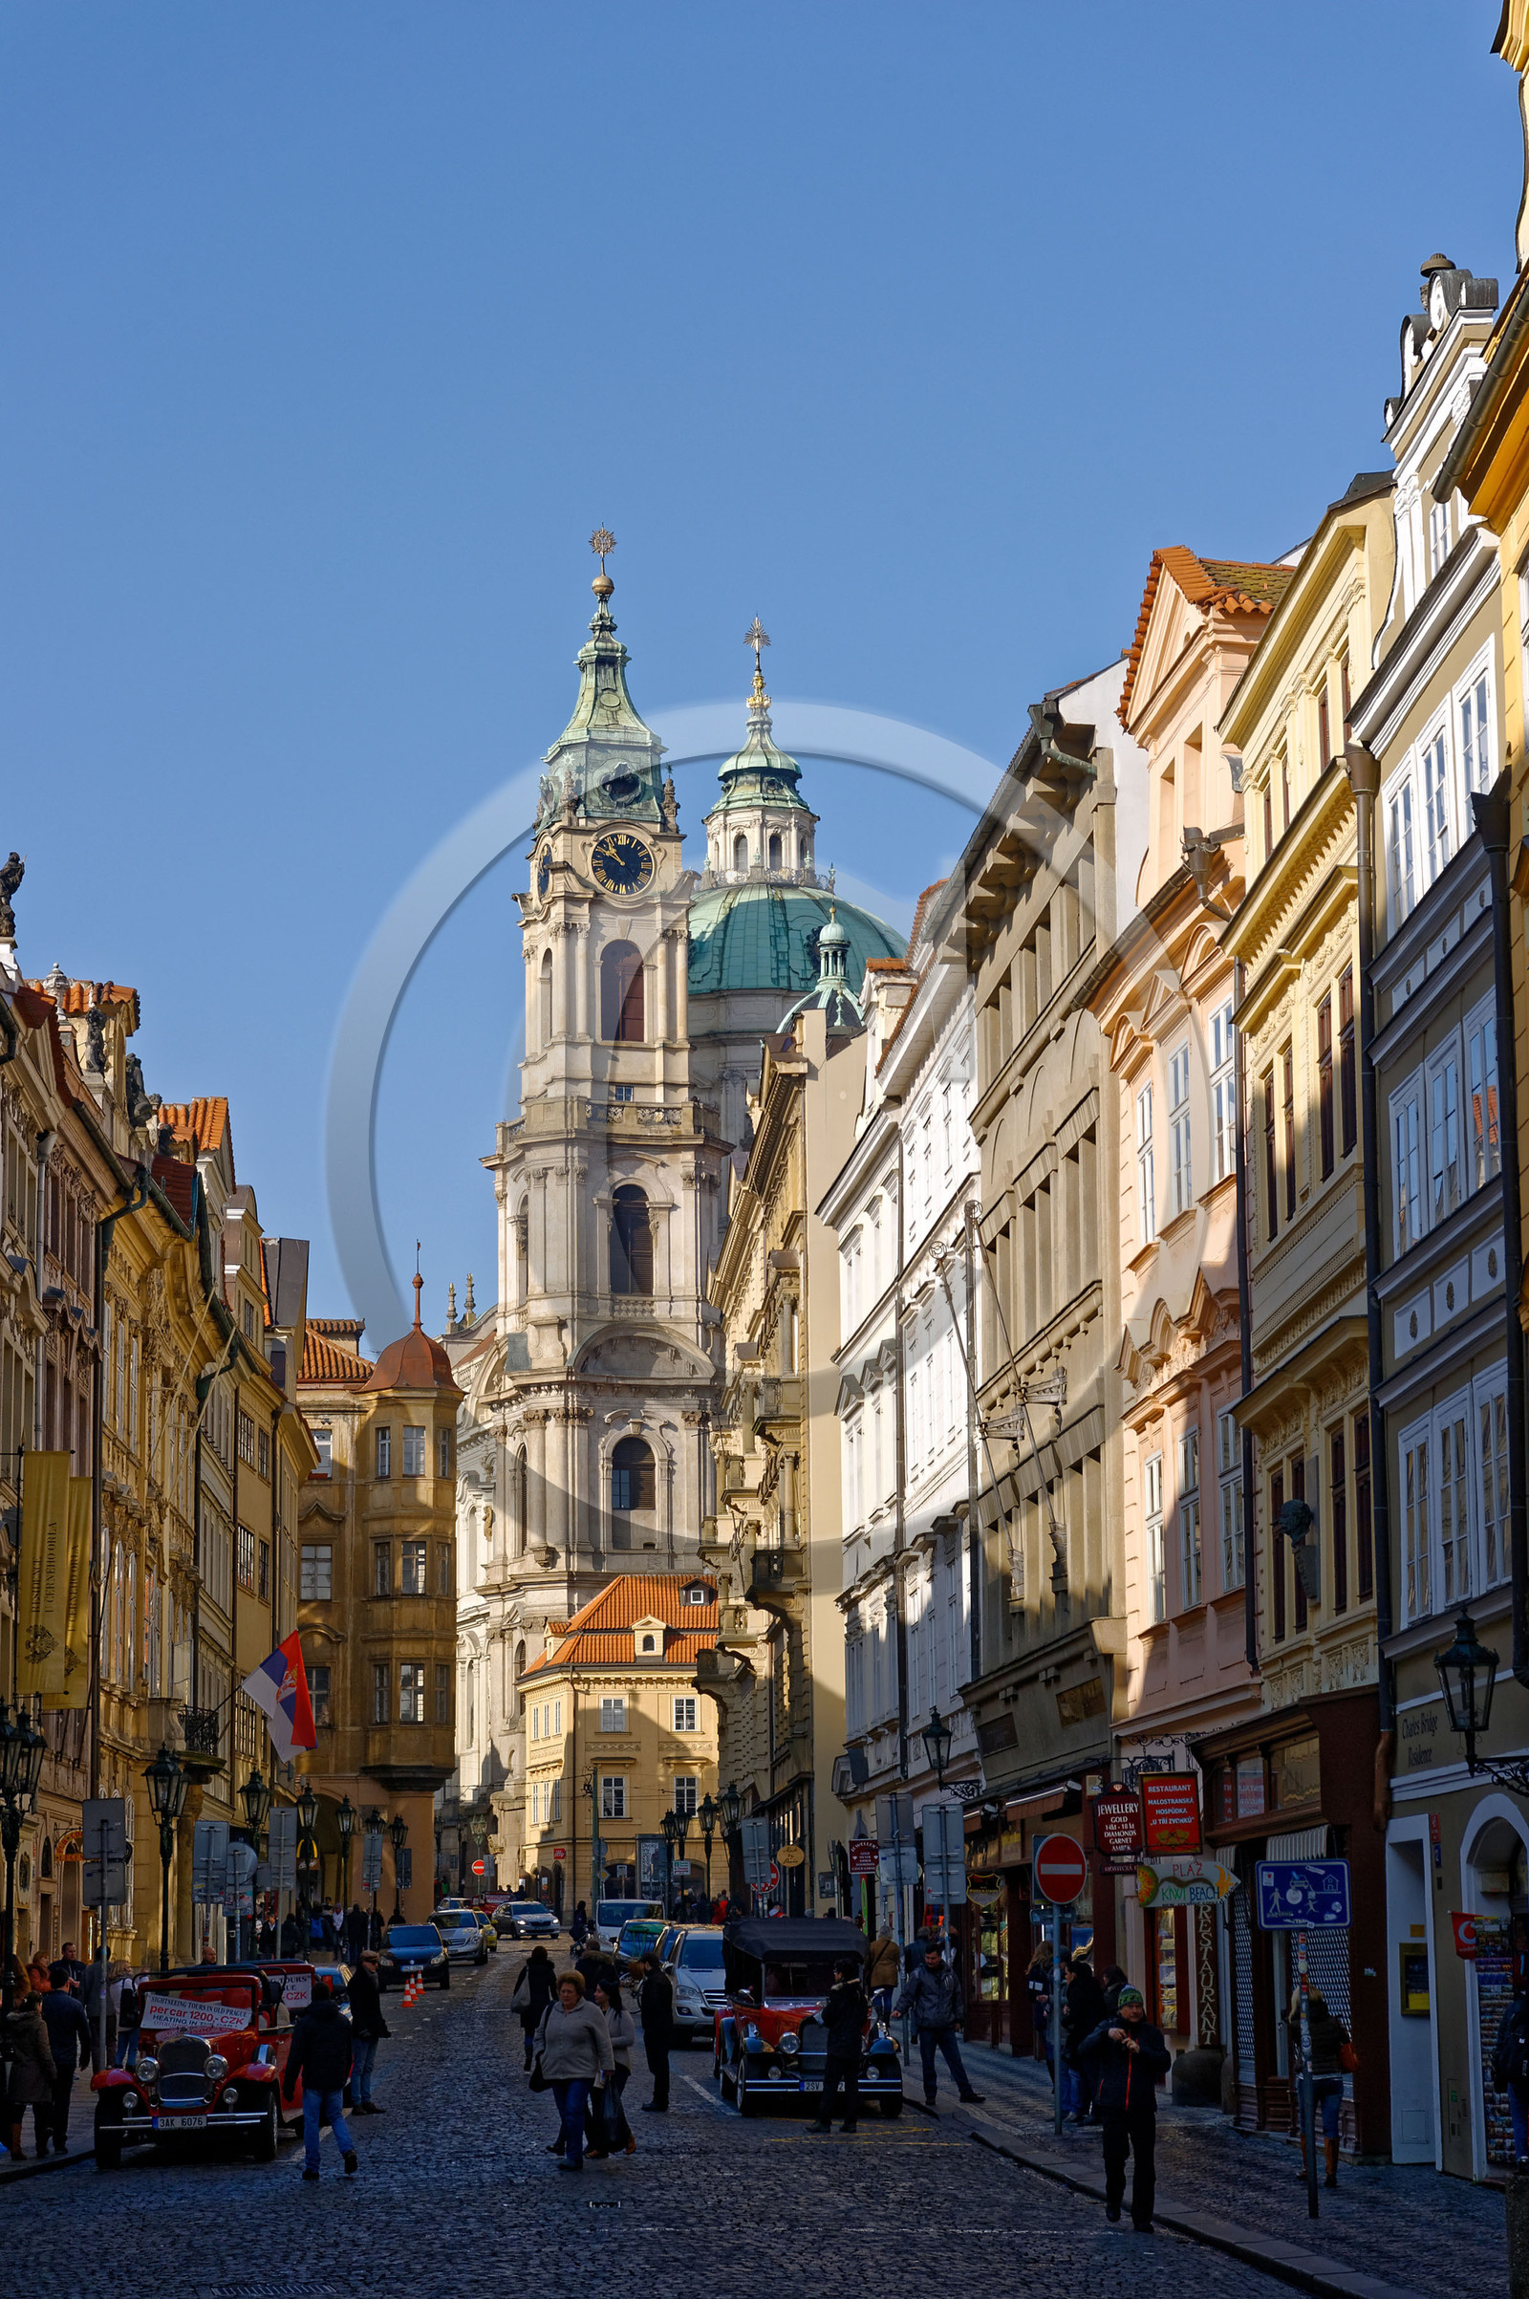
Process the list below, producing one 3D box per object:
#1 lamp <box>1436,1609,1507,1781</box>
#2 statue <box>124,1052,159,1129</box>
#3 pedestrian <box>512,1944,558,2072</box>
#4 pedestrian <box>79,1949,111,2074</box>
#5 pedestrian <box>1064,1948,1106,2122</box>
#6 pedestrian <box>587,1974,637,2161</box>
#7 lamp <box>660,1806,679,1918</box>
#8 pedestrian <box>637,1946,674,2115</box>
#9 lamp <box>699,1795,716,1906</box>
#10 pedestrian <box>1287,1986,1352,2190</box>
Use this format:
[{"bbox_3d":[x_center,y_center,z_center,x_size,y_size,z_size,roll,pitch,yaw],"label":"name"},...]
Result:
[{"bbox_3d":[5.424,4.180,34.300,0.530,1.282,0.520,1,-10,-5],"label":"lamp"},{"bbox_3d":[-13.555,-1.318,97.149,0.600,1.650,0.700,0,-10,-3],"label":"statue"},{"bbox_3d":[-3.138,11.733,61.000,0.580,1.686,0.420,0,-10,-3],"label":"pedestrian"},{"bbox_3d":[-8.812,11.391,58.950,0.450,1.690,0.320,-1,-10,0],"label":"pedestrian"},{"bbox_3d":[3.253,9.045,45.600,0.450,1.763,0.500,-2,-10,10],"label":"pedestrian"},{"bbox_3d":[-1.476,8.783,42.700,0.480,1.674,0.500,8,-13,-40],"label":"pedestrian"},{"bbox_3d":[-3.046,23.394,143.000,0.520,4.483,0.520,0,-10,-3],"label":"lamp"},{"bbox_3d":[-1.208,9.653,49.053,0.420,1.720,0.460,0,-10,-6],"label":"pedestrian"},{"bbox_3d":[-1.304,16.987,102.391,0.460,4.400,0.460,0,-10,-4],"label":"lamp"},{"bbox_3d":[4.610,7.758,37.000,0.540,1.624,0.420,1,-10,-8],"label":"pedestrian"}]

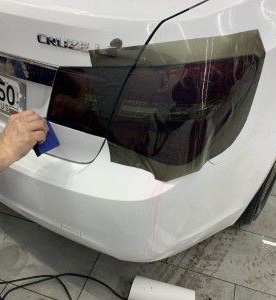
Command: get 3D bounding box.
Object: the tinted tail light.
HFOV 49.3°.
[{"bbox_3d":[0.019,-0.116,0.726,0.450,0.350,0.230,18,41,21],"label":"tinted tail light"}]

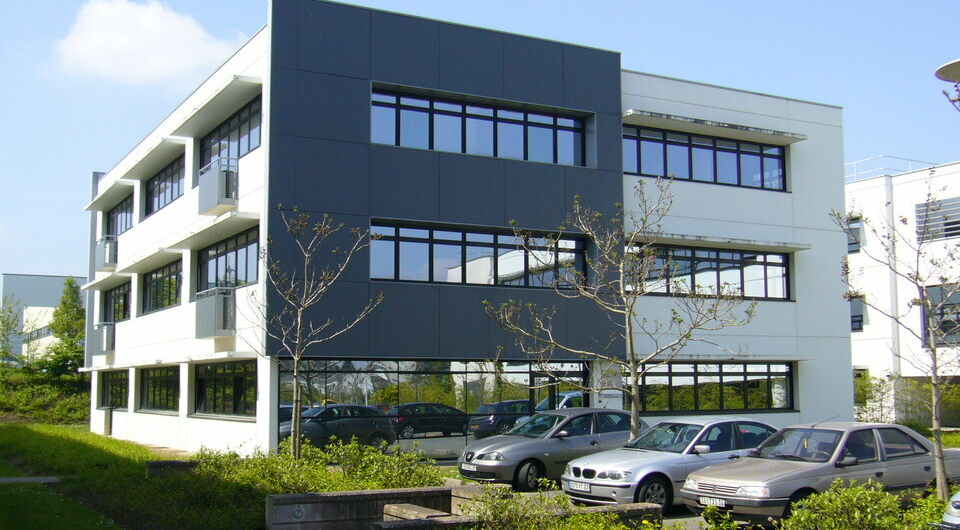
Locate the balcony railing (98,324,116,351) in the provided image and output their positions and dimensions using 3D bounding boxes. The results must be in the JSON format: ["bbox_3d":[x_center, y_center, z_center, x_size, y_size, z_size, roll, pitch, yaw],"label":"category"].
[{"bbox_3d":[-15.017,2.973,42.080,0.500,1.180,1.950,3,-7,-29],"label":"balcony railing"}]

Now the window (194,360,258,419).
[{"bbox_3d":[-6.517,3.203,27.191,0.200,1.420,6.000,3,-7,-29],"label":"window"}]

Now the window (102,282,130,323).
[{"bbox_3d":[-14.460,1.559,42.249,0.200,1.500,6.400,3,-7,-29],"label":"window"}]

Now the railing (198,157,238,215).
[{"bbox_3d":[-7.077,-2.075,28.544,0.500,1.250,1.950,3,-7,-29],"label":"railing"}]

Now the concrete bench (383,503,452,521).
[{"bbox_3d":[-0.785,3.282,13.100,0.360,0.430,1.350,3,-7,-29],"label":"concrete bench"}]

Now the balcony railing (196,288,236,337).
[{"bbox_3d":[-6.652,1.256,26.584,0.500,1.170,1.860,3,-7,-29],"label":"balcony railing"}]

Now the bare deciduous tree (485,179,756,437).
[{"bbox_3d":[2.575,1.289,18.941,4.800,5.640,4.400,0,-6,0],"label":"bare deciduous tree"}]

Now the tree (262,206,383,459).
[{"bbox_3d":[-3.225,1.588,21.097,2.700,5.400,2.600,0,-6,0],"label":"tree"}]

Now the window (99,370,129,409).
[{"bbox_3d":[-13.590,4.680,39.648,0.200,1.430,6.000,3,-7,-29],"label":"window"}]

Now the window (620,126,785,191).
[{"bbox_3d":[7.040,-3.287,32.676,6.700,1.530,0.200,3,-7,-29],"label":"window"}]

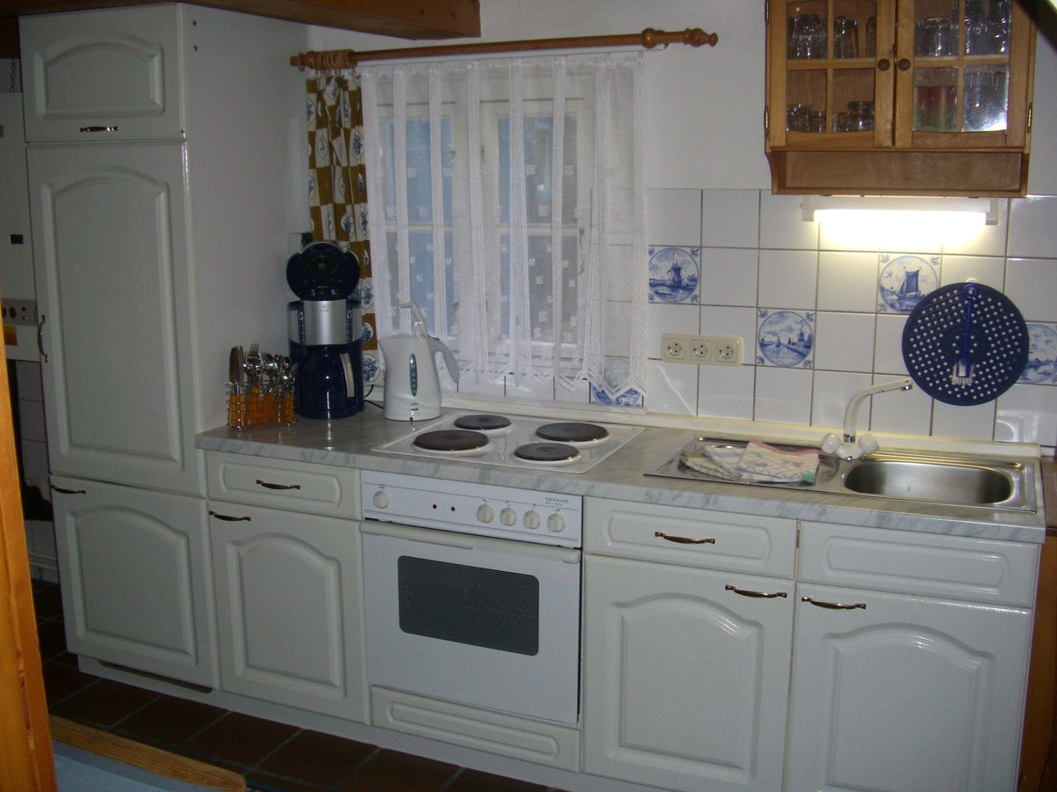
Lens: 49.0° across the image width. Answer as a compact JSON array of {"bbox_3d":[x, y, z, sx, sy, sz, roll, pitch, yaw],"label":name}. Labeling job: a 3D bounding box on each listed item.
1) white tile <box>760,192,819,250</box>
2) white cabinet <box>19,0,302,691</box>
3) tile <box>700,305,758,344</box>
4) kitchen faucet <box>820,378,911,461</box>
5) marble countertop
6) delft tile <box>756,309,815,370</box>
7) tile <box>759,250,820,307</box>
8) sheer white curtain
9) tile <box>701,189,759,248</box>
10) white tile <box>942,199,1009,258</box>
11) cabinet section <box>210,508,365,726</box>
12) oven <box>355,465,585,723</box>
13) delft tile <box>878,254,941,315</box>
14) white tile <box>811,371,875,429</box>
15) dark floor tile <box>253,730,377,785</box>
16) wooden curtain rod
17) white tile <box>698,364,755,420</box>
[{"bbox_3d":[0.670,-0.452,2.980,0.152,0.152,0.010,5,12,23],"label":"white tile"},{"bbox_3d":[-1.032,-0.125,3.464,0.598,1.955,0.564,5,12,24],"label":"white cabinet"},{"bbox_3d":[0.533,-0.163,3.100,0.152,0.152,0.010,5,12,23],"label":"tile"},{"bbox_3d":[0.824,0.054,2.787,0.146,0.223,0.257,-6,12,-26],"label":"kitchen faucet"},{"bbox_3d":[0.173,0.146,2.934,2.096,0.038,0.603,5,12,23],"label":"marble countertop"},{"bbox_3d":[0.673,-0.151,3.039,0.152,0.152,0.010,5,12,23],"label":"delft tile"},{"bbox_3d":[0.661,-0.296,2.959,0.150,0.150,0.009,5,12,24],"label":"tile"},{"bbox_3d":[-0.081,-0.475,3.246,0.872,0.922,0.060,5,12,23],"label":"sheer white curtain"},{"bbox_3d":[0.523,-0.456,2.992,0.150,0.150,0.009,5,12,24],"label":"tile"},{"bbox_3d":[1.062,-0.407,2.752,0.150,0.150,0.009,5,12,24],"label":"white tile"},{"bbox_3d":[-0.535,0.528,3.381,0.495,0.570,0.570,5,12,23],"label":"cabinet section"},{"bbox_3d":[-0.048,0.454,3.108,0.601,0.594,0.575,5,12,23],"label":"oven"},{"bbox_3d":[0.931,-0.272,2.839,0.150,0.150,0.009,5,12,24],"label":"delft tile"},{"bbox_3d":[0.803,0.011,2.971,0.150,0.150,0.008,5,12,23],"label":"white tile"},{"bbox_3d":[-0.546,0.955,3.087,0.243,0.012,0.232,5,12,23],"label":"dark floor tile"},{"bbox_3d":[-0.115,-0.918,3.079,1.256,0.054,0.054,5,12,23],"label":"wooden curtain rod"},{"bbox_3d":[0.534,-0.011,3.130,0.152,0.152,0.010,5,12,23],"label":"white tile"}]

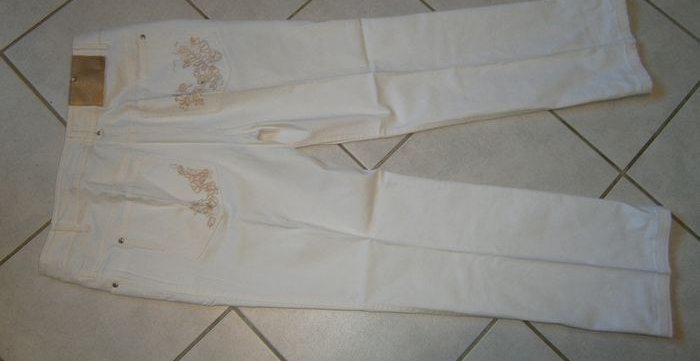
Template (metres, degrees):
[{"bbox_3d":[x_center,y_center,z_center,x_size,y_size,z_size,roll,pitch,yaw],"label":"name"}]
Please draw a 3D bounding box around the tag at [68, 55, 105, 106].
[{"bbox_3d":[-0.453,-0.172,0.908,0.058,0.005,0.094,-1,75,-2],"label":"tag"}]

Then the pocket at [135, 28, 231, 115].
[{"bbox_3d":[-0.290,-0.191,0.916,0.164,0.012,0.161,-2,75,-2],"label":"pocket"}]

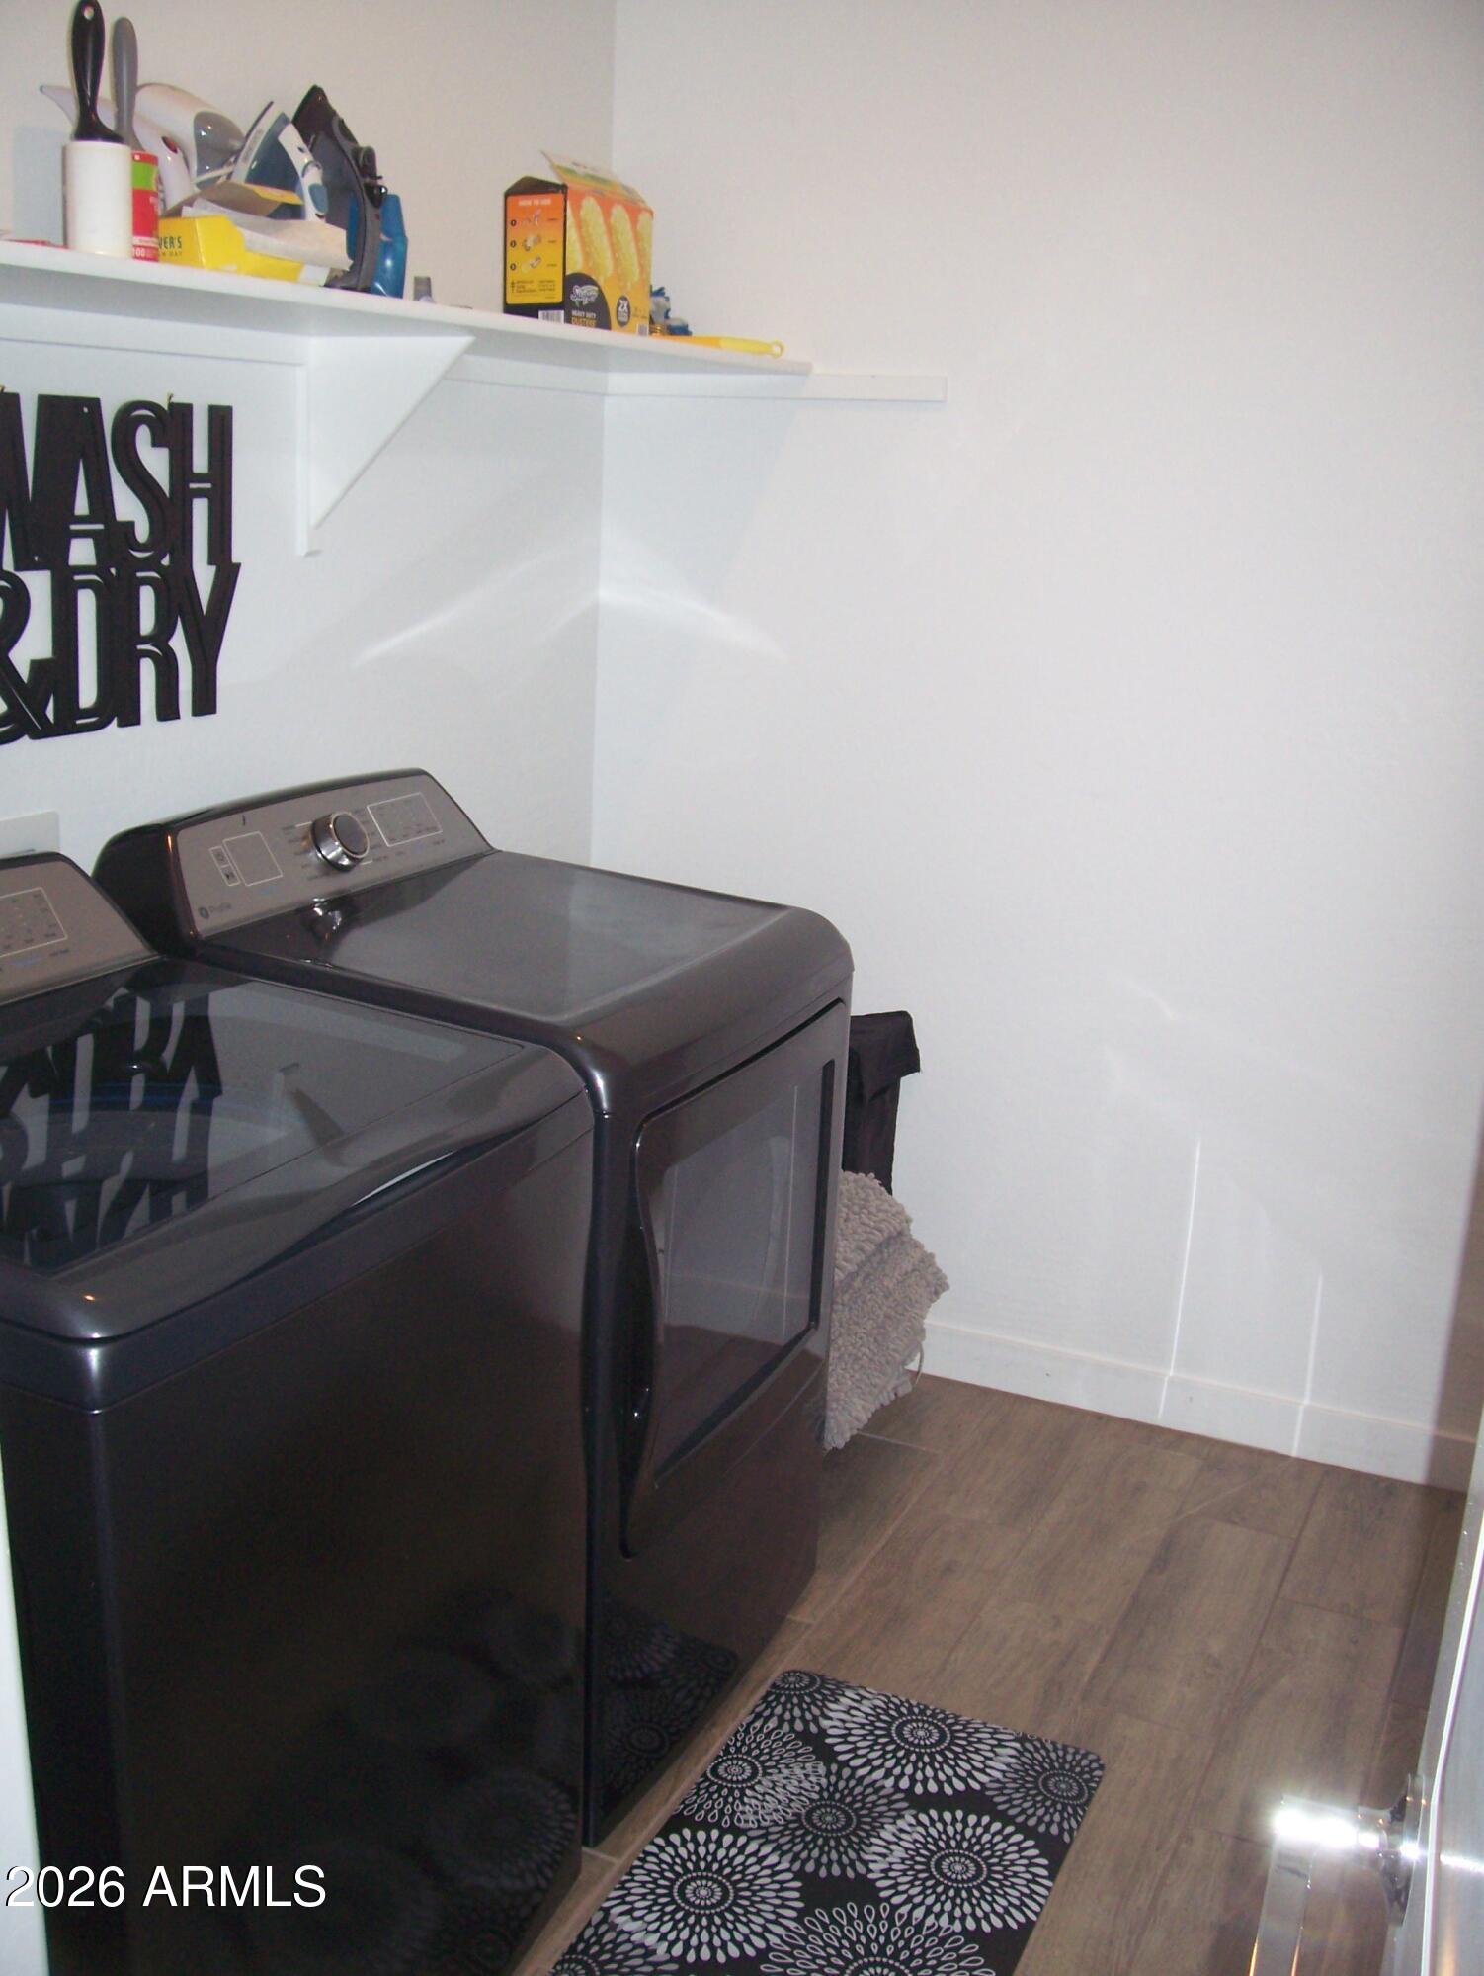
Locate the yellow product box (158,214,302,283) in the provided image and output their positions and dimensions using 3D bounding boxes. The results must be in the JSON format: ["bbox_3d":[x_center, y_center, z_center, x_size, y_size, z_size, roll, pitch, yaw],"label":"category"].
[{"bbox_3d":[-0.521,-0.737,1.946,0.110,0.050,0.150,12,18,32],"label":"yellow product box"}]

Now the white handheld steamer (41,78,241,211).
[{"bbox_3d":[-0.690,-0.928,2.239,0.110,0.190,0.260,11,18,29],"label":"white handheld steamer"}]

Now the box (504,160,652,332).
[{"bbox_3d":[-0.216,-0.962,2.560,0.097,0.187,0.200,10,17,28],"label":"box"}]

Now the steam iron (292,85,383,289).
[{"bbox_3d":[-0.462,-0.919,2.255,0.128,0.245,0.110,18,22,35],"label":"steam iron"}]

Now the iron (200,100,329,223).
[{"bbox_3d":[-0.488,-0.884,2.154,0.122,0.222,0.110,21,23,39],"label":"iron"}]

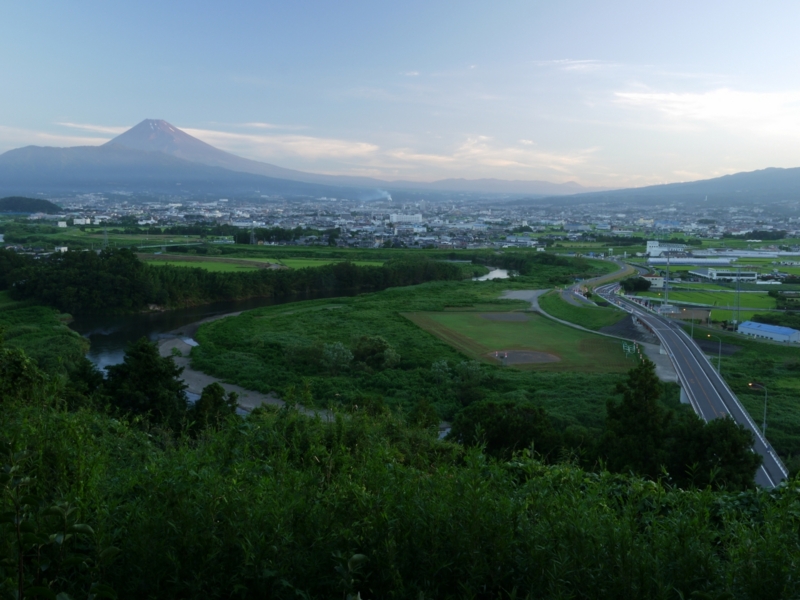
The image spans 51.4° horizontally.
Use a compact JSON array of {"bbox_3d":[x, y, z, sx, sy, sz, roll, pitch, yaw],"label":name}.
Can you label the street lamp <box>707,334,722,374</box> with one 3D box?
[{"bbox_3d":[82.286,14.380,218.358,3.600,10.400,0.350,2,8,12],"label":"street lamp"}]

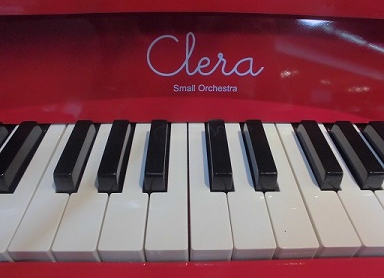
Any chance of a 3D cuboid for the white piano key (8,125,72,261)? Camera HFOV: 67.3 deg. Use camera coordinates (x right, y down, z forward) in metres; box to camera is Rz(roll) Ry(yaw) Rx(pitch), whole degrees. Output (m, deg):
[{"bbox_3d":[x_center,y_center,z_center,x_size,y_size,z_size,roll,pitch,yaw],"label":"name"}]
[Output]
[{"bbox_3d":[-0.087,0.029,0.196,0.022,0.014,0.106,0,42,-2],"label":"white piano key"}]

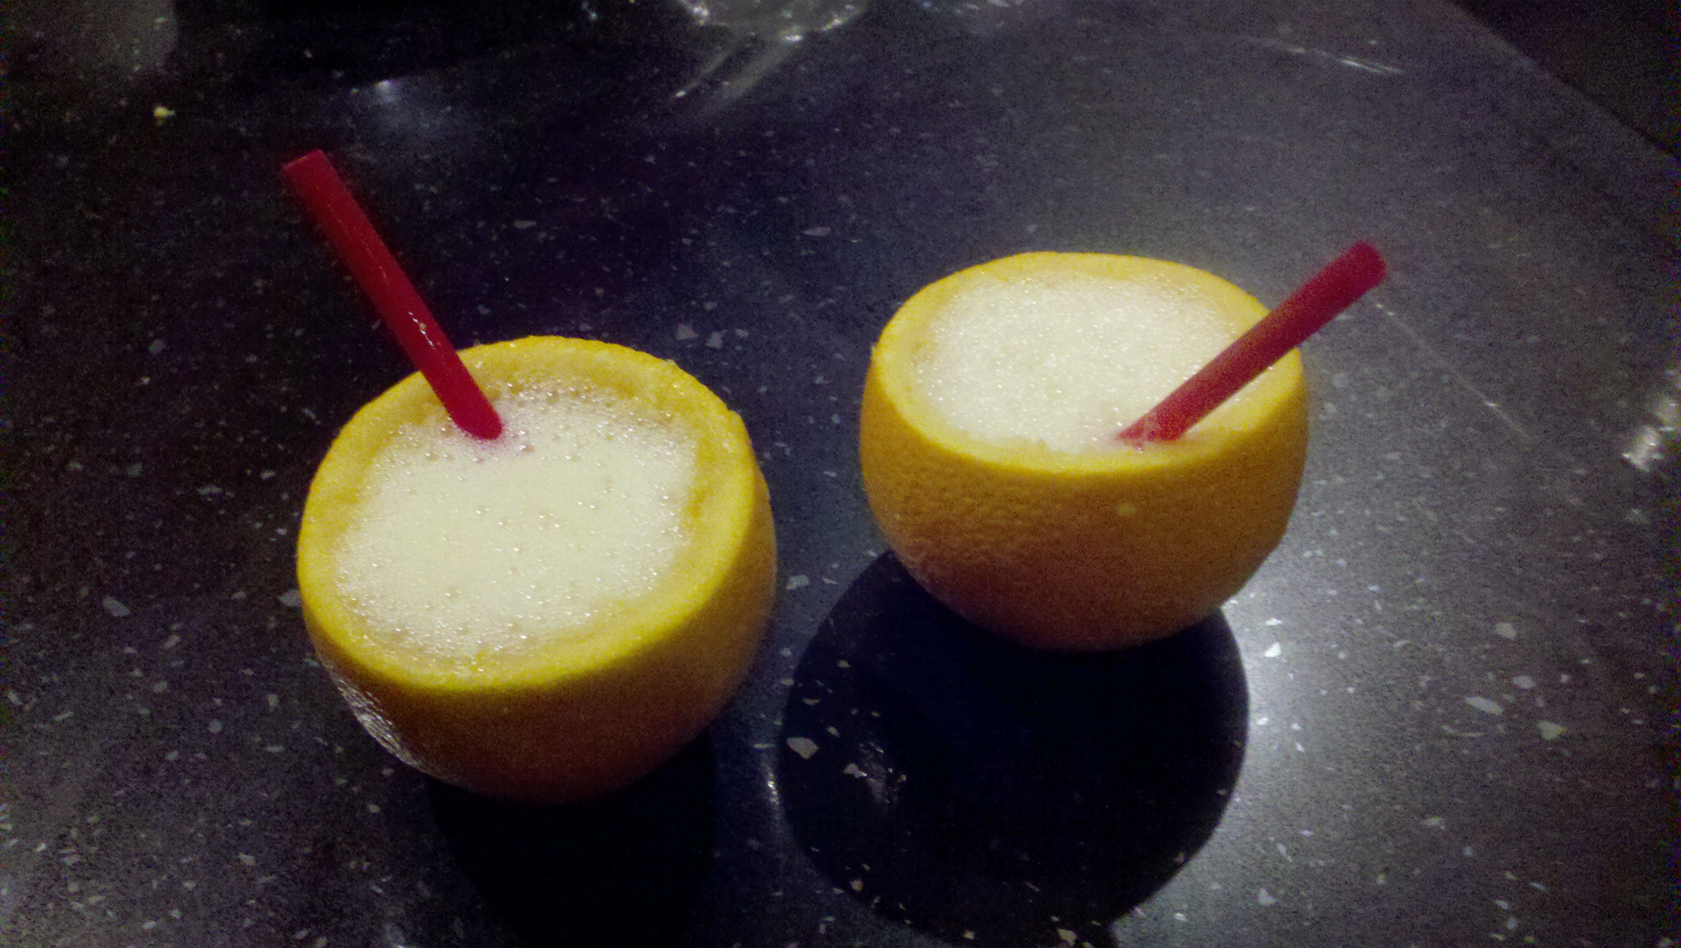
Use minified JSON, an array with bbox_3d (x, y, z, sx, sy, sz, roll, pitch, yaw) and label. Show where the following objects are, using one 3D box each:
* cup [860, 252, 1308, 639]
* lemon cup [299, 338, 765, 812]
[{"bbox_3d":[0.048,0.001,0.338,0.086,0.060,0.086,-2,38,2],"label":"cup"},{"bbox_3d":[-0.054,0.025,0.321,0.086,0.060,0.086,-2,46,2],"label":"lemon cup"}]

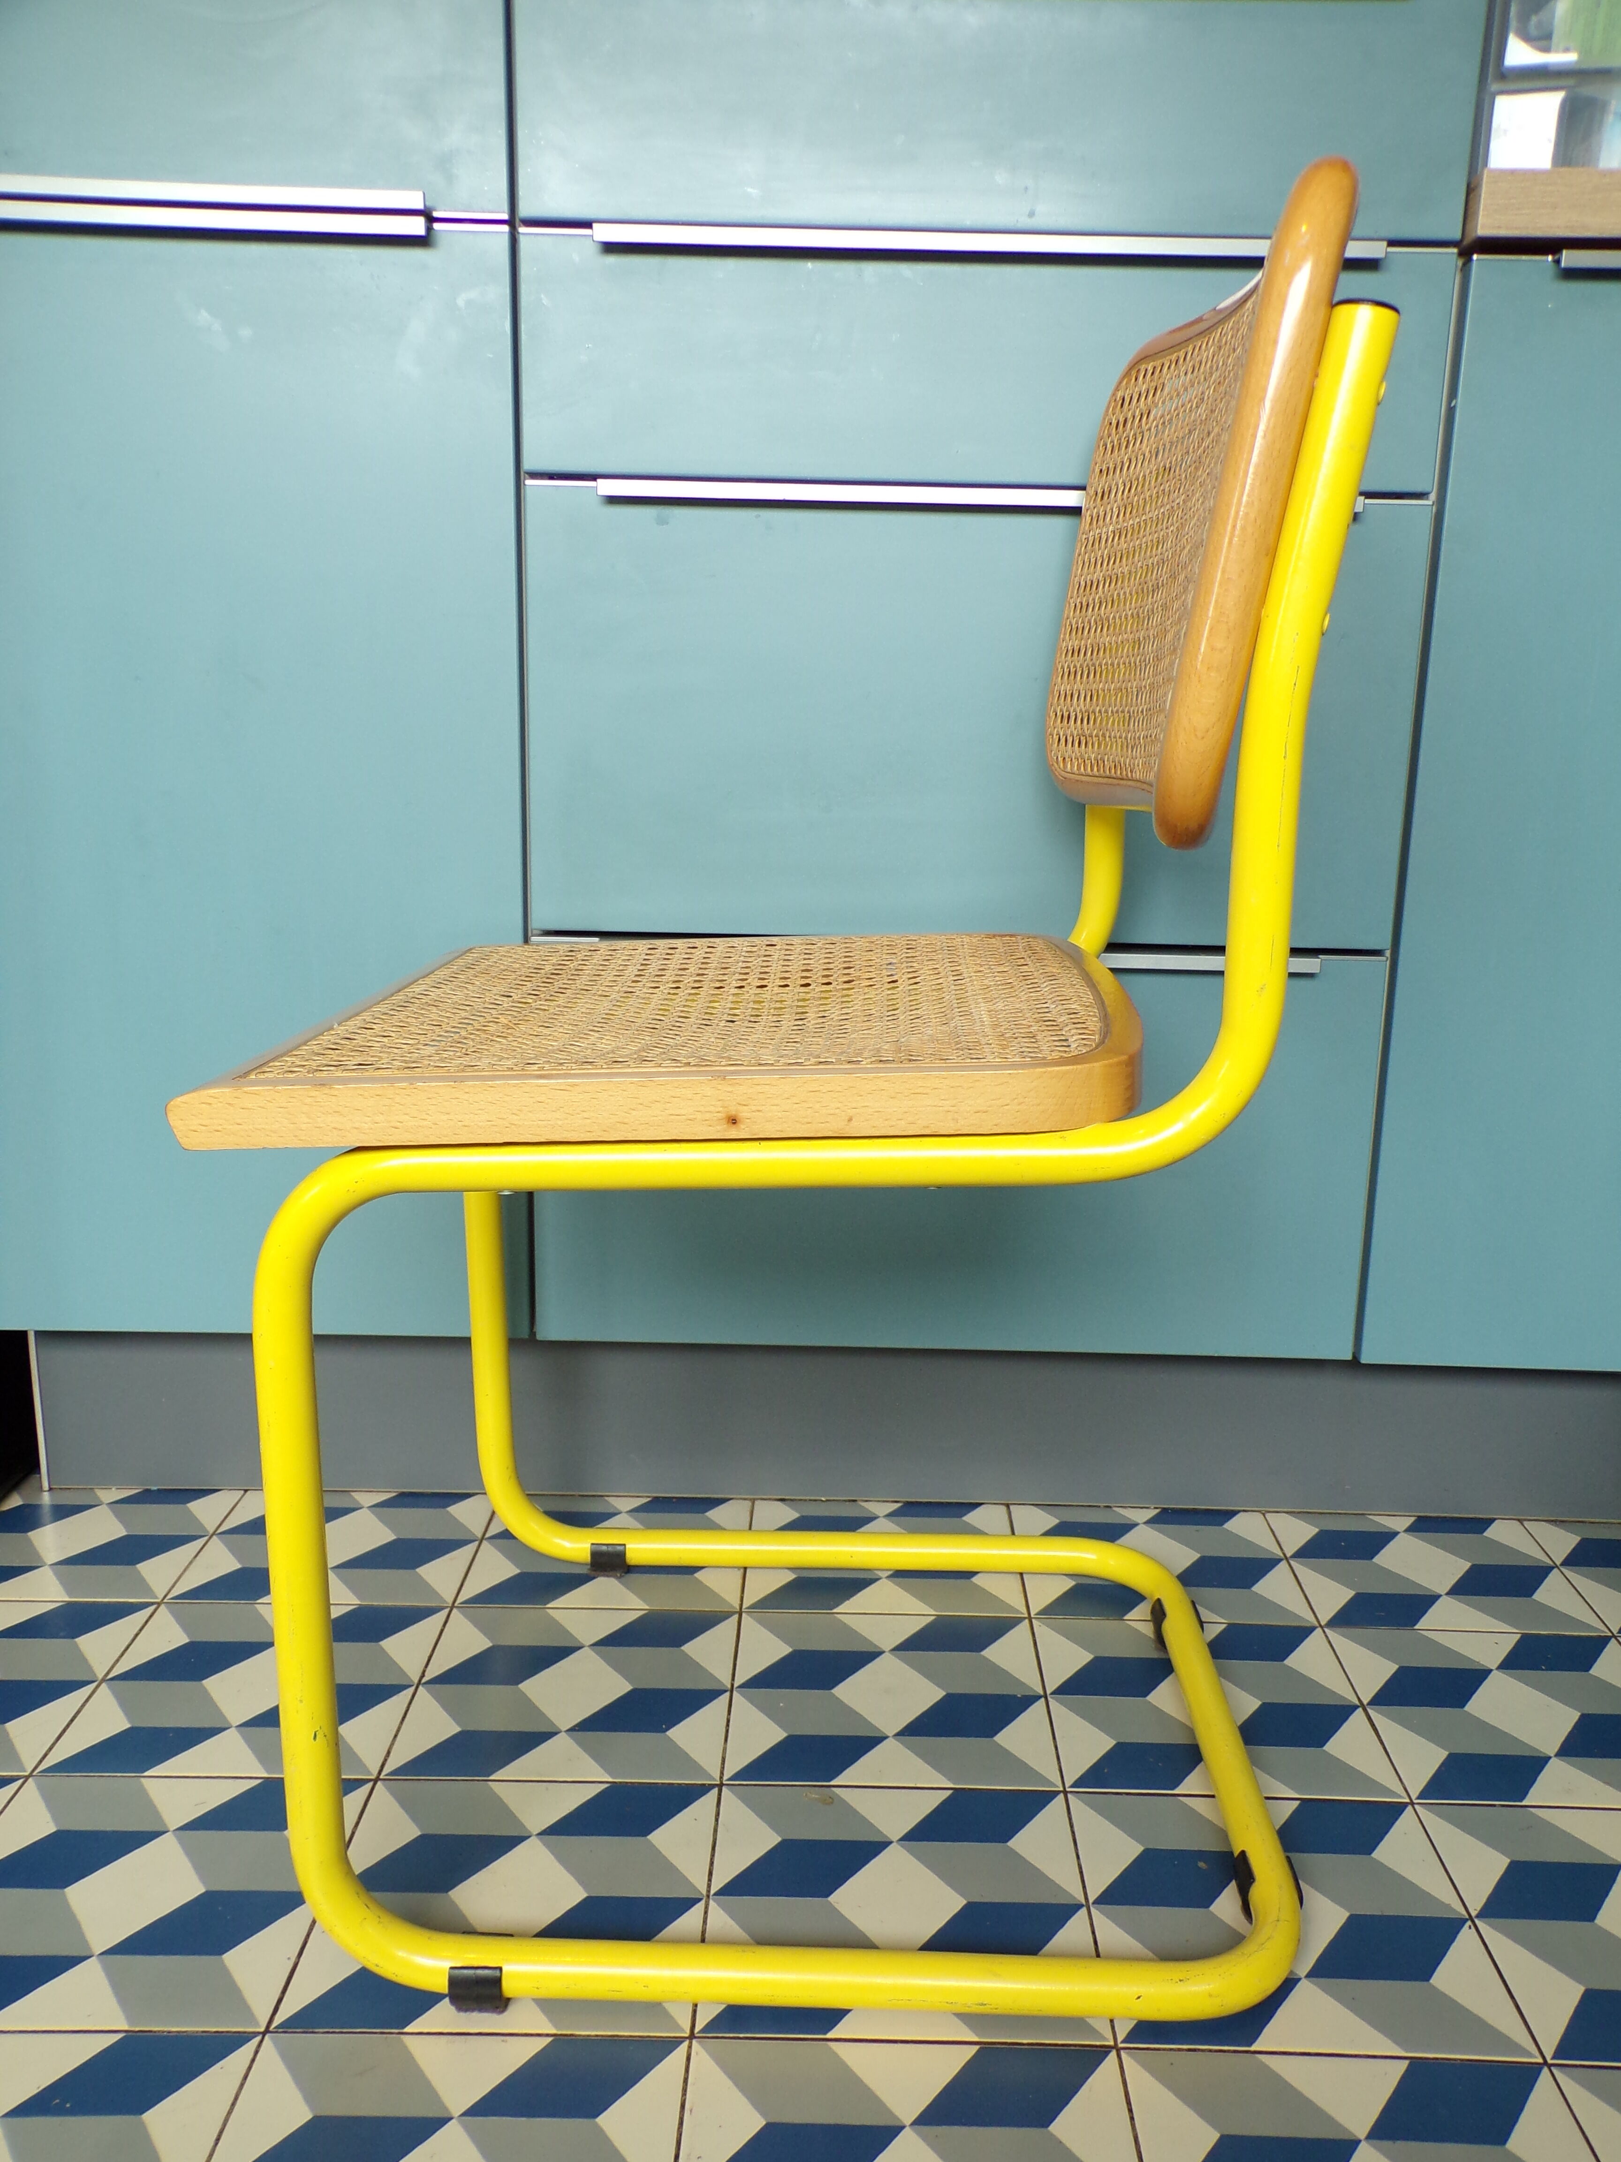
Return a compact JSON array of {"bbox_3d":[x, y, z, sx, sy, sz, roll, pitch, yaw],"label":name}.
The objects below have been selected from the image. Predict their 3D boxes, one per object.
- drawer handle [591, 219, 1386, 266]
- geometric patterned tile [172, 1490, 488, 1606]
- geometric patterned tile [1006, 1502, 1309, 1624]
[{"bbox_3d":[0.113,-0.534,1.119,0.501,0.015,0.026,1,12,1],"label":"drawer handle"},{"bbox_3d":[-0.347,0.349,1.311,0.200,0.010,0.195,1,12,1],"label":"geometric patterned tile"},{"bbox_3d":[0.252,0.360,1.303,0.199,0.010,0.192,1,12,1],"label":"geometric patterned tile"}]

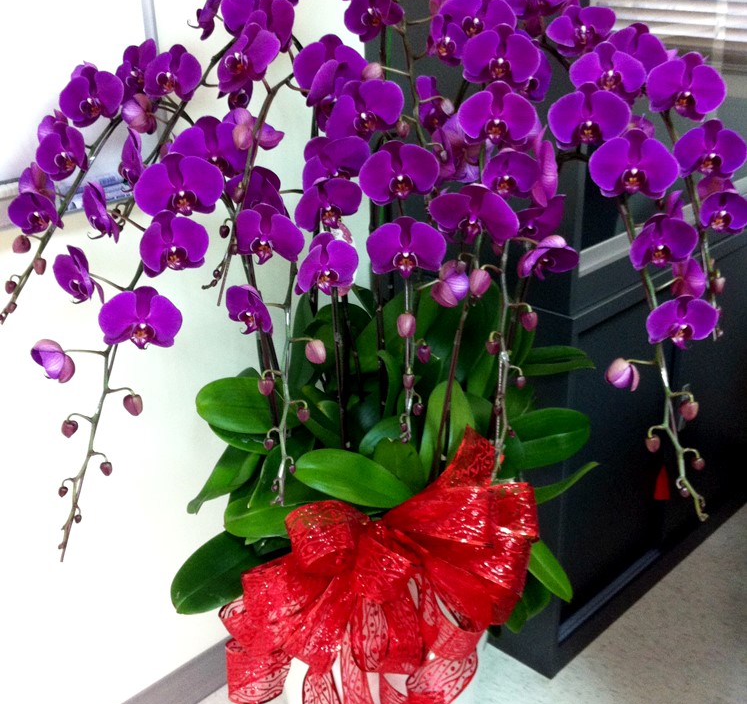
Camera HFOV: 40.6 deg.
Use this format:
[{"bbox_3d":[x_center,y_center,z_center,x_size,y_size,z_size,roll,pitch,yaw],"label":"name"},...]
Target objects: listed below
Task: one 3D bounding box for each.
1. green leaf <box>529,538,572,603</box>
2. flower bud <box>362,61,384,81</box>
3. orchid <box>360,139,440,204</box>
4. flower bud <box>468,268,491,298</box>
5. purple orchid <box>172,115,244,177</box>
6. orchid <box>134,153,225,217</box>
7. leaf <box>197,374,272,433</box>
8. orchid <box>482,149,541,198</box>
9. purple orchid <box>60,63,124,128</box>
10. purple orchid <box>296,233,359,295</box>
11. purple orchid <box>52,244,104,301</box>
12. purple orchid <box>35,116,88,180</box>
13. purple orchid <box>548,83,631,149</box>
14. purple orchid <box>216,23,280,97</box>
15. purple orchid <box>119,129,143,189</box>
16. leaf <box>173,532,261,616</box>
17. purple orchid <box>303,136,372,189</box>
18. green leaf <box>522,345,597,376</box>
[{"bbox_3d":[0.263,0.325,1.500,0.085,0.065,0.050,12,28,27],"label":"green leaf"},{"bbox_3d":[0.000,-0.354,1.270,0.027,0.026,0.027,-1,22,1],"label":"flower bud"},{"bbox_3d":[0.031,-0.215,1.210,0.096,0.076,0.045,-7,27,2],"label":"orchid"},{"bbox_3d":[0.124,-0.080,1.180,0.026,0.034,0.026,-1,22,1],"label":"flower bud"},{"bbox_3d":[-0.203,-0.252,1.250,0.100,0.085,0.045,-8,15,-4],"label":"purple orchid"},{"bbox_3d":[-0.227,-0.196,1.180,0.102,0.072,0.043,-8,27,-9],"label":"orchid"},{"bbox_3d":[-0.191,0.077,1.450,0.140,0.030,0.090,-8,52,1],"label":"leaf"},{"bbox_3d":[0.164,-0.212,1.200,0.070,0.057,0.033,2,25,7],"label":"orchid"},{"bbox_3d":[-0.360,-0.327,1.290,0.084,0.076,0.040,-1,20,4],"label":"purple orchid"},{"bbox_3d":[-0.057,-0.110,1.260,0.076,0.072,0.042,2,24,24],"label":"purple orchid"},{"bbox_3d":[-0.331,-0.089,1.130,0.078,0.064,0.035,21,33,40],"label":"purple orchid"},{"bbox_3d":[-0.389,-0.254,1.260,0.076,0.074,0.042,-8,25,-33],"label":"purple orchid"},{"bbox_3d":[0.236,-0.260,1.110,0.089,0.071,0.035,2,25,7],"label":"purple orchid"},{"bbox_3d":[-0.159,-0.371,1.280,0.084,0.083,0.040,23,29,23],"label":"purple orchid"},{"bbox_3d":[-0.288,-0.230,1.200,0.040,0.072,0.085,-11,31,-19],"label":"purple orchid"},{"bbox_3d":[-0.227,0.318,1.460,0.130,0.075,0.080,-13,27,-23],"label":"leaf"},{"bbox_3d":[-0.047,-0.240,1.280,0.086,0.074,0.042,-21,27,1],"label":"purple orchid"},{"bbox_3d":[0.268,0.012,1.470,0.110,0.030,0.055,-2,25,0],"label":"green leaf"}]

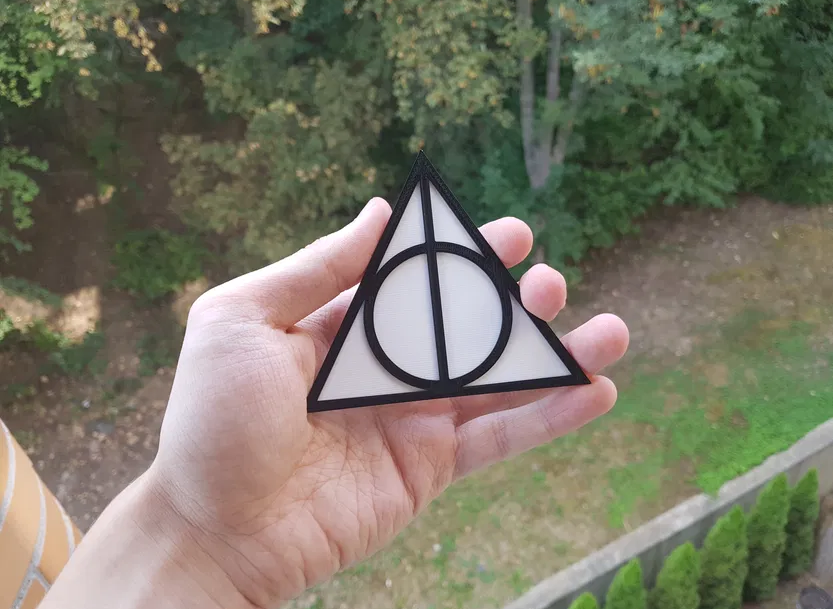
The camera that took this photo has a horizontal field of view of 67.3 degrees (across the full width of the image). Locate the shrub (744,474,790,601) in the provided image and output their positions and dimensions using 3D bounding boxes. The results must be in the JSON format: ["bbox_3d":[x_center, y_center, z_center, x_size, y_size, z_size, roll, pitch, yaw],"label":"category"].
[{"bbox_3d":[3.519,2.294,6.193,0.430,1.448,0.430,11,24,32],"label":"shrub"}]

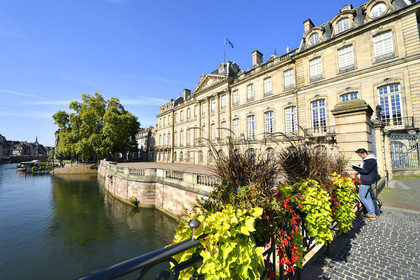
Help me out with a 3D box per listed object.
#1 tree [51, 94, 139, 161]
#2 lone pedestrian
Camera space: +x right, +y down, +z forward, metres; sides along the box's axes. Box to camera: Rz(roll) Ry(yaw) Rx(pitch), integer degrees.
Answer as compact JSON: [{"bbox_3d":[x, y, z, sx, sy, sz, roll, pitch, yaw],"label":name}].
[{"bbox_3d":[-41.411,-3.927,63.268,26.000,26.000,22.000,4,-7,-33],"label":"tree"},{"bbox_3d":[3.919,1.092,4.122,0.500,1.700,0.500,-5,-7,40],"label":"lone pedestrian"}]

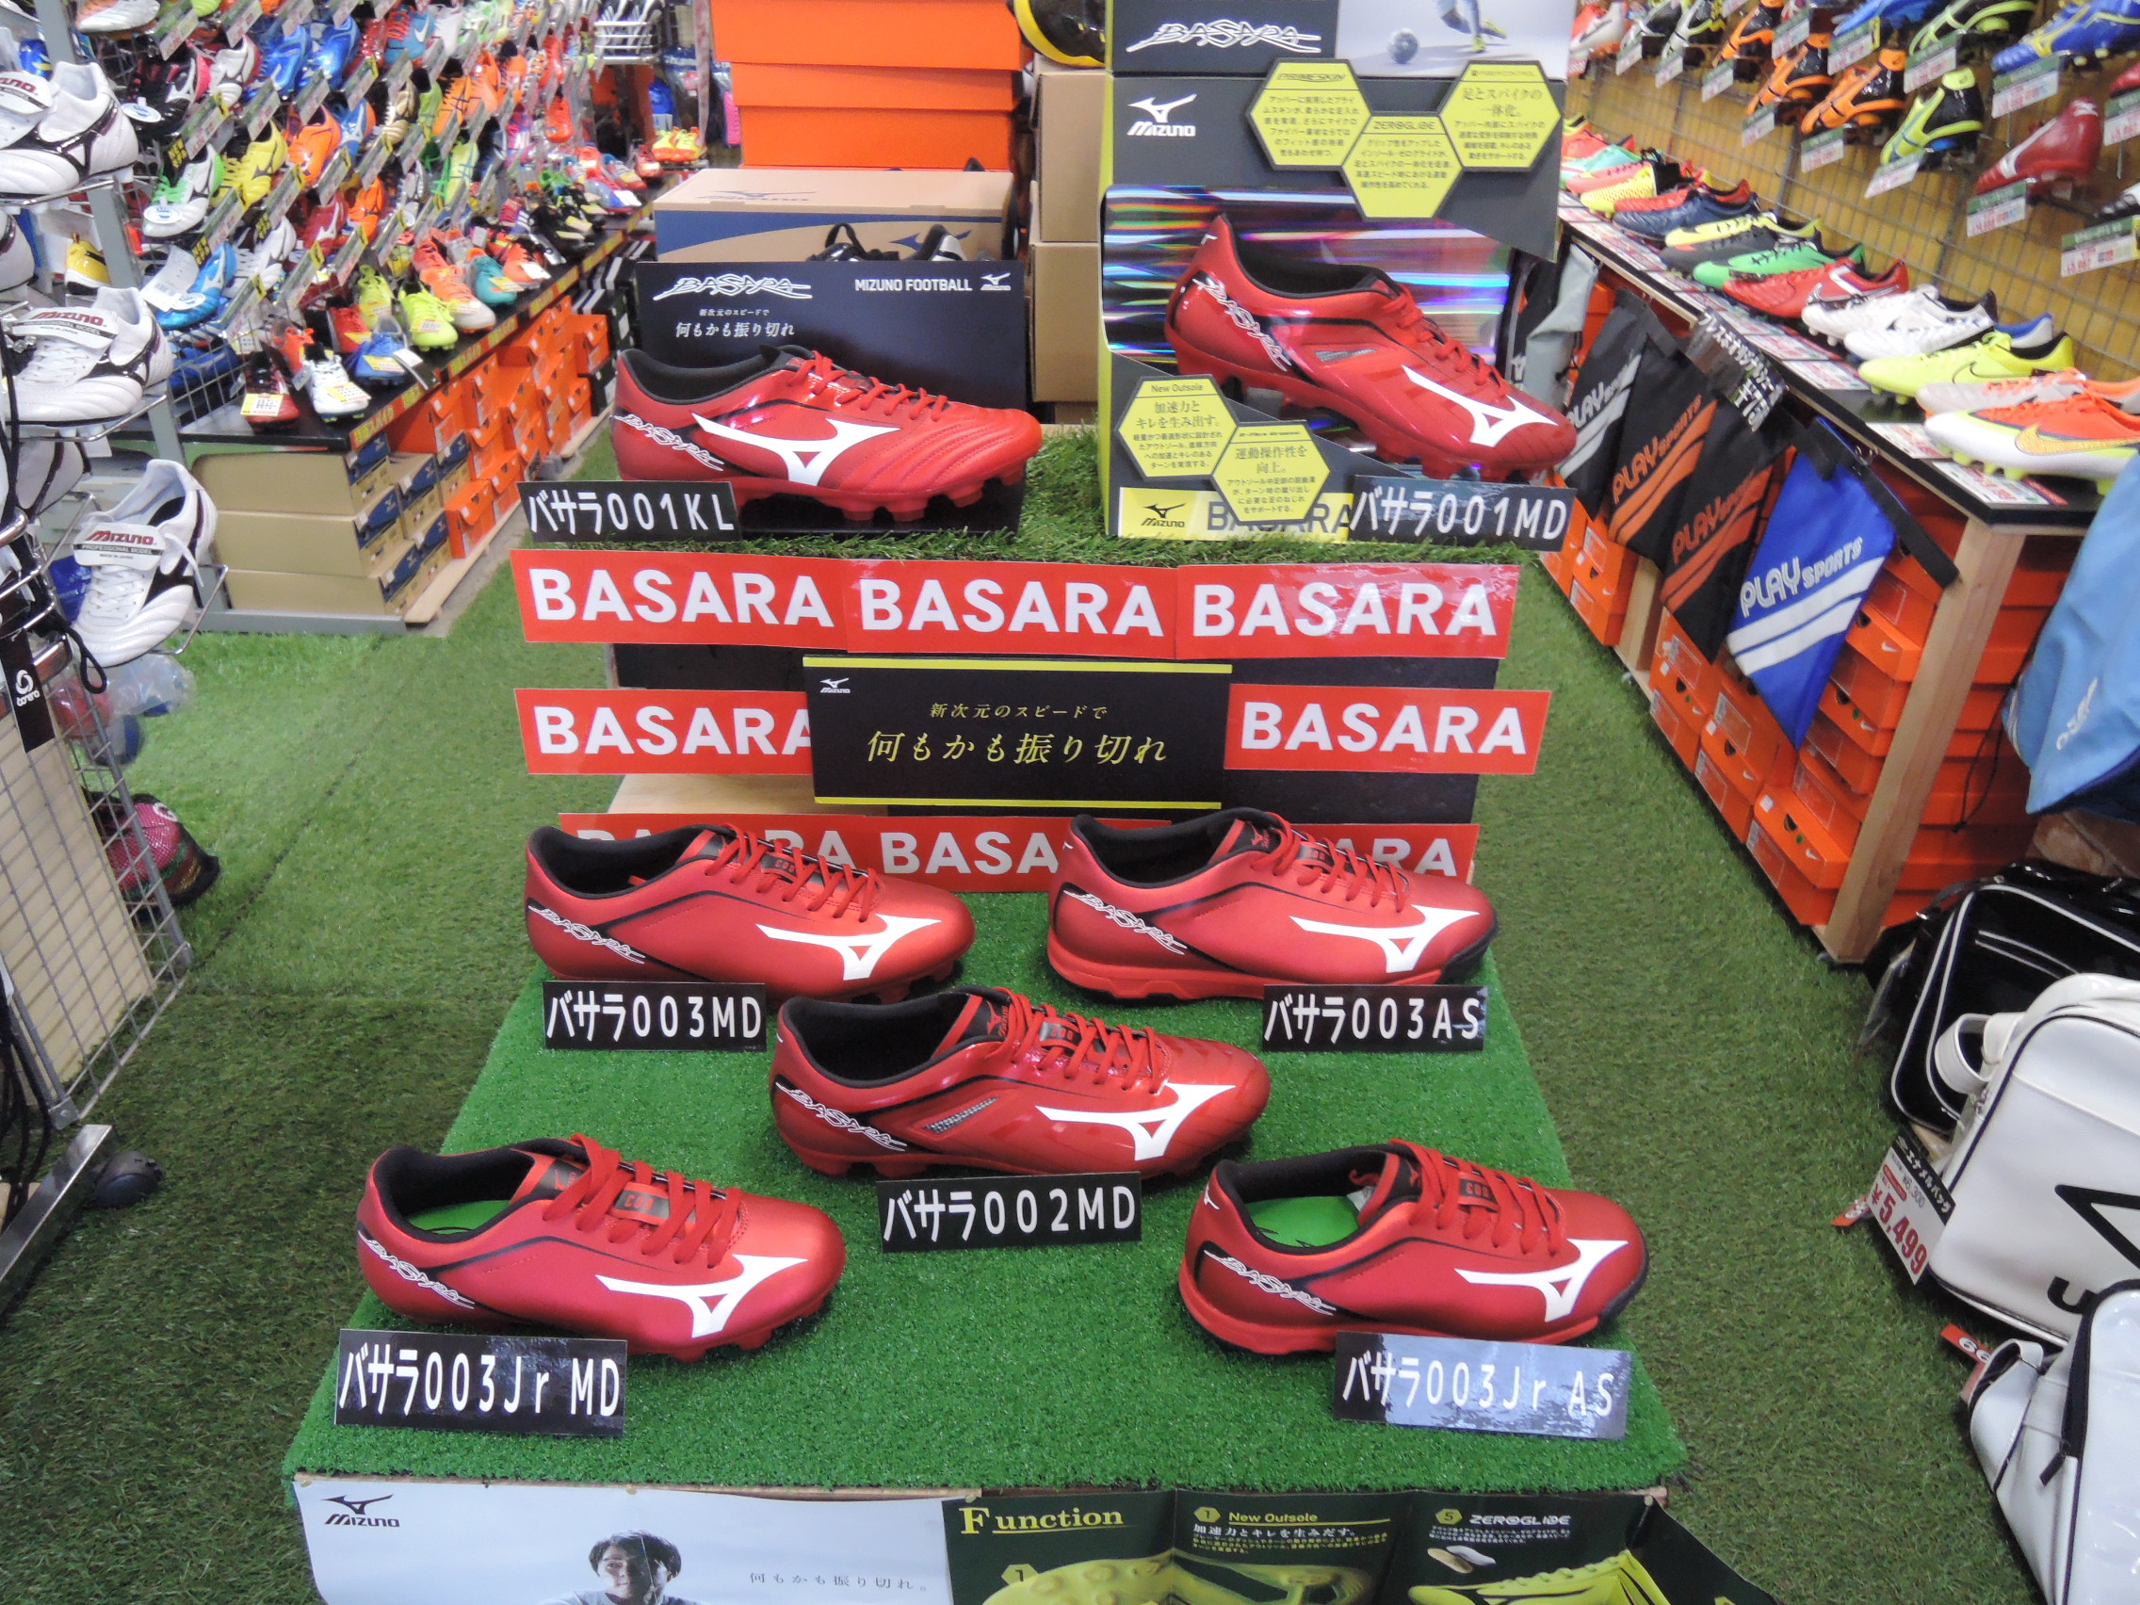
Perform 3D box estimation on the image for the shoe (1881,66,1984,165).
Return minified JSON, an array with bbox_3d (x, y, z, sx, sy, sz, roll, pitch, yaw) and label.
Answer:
[{"bbox_3d":[1.519,-1.208,2.632,0.100,0.105,0.280,1,6,0],"label":"shoe"}]

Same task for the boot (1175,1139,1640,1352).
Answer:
[{"bbox_3d":[0.168,0.200,0.706,0.232,0.100,0.087,-2,32,-3],"label":"boot"}]

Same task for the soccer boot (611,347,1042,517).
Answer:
[{"bbox_3d":[-0.156,-0.246,0.951,0.278,0.100,0.100,1,32,2],"label":"soccer boot"}]

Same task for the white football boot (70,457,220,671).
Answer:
[{"bbox_3d":[-1.044,-0.275,1.687,0.100,0.105,0.280,1,50,-1],"label":"white football boot"}]

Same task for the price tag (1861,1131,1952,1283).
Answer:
[{"bbox_3d":[0.781,0.374,1.380,0.004,0.088,0.128,15,21,4],"label":"price tag"}]

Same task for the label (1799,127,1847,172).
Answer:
[{"bbox_3d":[1.467,-1.269,2.888,0.004,0.056,0.120,-8,13,-15],"label":"label"}]

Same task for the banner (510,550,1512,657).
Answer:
[{"bbox_3d":[-0.032,-0.124,0.935,0.630,0.062,0.006,1,32,-1],"label":"banner"}]

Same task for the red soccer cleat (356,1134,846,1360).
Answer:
[{"bbox_3d":[-0.223,0.199,0.707,0.233,0.100,0.087,2,32,3],"label":"red soccer cleat"}]

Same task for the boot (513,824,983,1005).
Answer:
[{"bbox_3d":[-0.199,0.064,0.936,0.280,0.105,0.100,2,32,1],"label":"boot"}]

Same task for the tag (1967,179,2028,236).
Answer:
[{"bbox_3d":[1.344,-0.859,2.150,0.004,0.053,0.088,0,1,-24],"label":"tag"}]

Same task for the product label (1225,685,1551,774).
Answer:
[{"bbox_3d":[0.205,-0.046,0.972,0.209,0.059,0.004,1,29,-2],"label":"product label"}]

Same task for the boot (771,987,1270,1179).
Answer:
[{"bbox_3d":[-0.025,0.137,0.805,0.276,0.102,0.100,-1,32,-1],"label":"boot"}]

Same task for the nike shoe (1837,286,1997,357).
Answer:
[{"bbox_3d":[1.195,-0.692,2.112,0.270,0.102,0.098,-3,32,-4],"label":"nike shoe"}]

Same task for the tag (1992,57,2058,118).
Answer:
[{"bbox_3d":[1.362,-1.020,2.113,0.004,0.056,0.120,-8,13,-15],"label":"tag"}]

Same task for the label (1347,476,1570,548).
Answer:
[{"bbox_3d":[0.242,-0.179,0.920,0.132,0.043,0.004,3,32,5],"label":"label"}]

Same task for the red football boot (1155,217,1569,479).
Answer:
[{"bbox_3d":[0.199,-0.289,0.920,0.278,0.102,0.100,17,31,-6],"label":"red football boot"}]

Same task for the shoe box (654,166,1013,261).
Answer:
[{"bbox_3d":[-0.228,-0.567,1.523,0.330,0.120,0.207,1,32,0],"label":"shoe box"}]

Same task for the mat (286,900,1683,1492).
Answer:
[{"bbox_3d":[-0.035,0.189,0.854,0.618,0.016,0.457,1,32,-1],"label":"mat"}]

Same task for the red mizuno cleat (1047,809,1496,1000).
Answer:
[{"bbox_3d":[0.130,0.054,0.931,0.285,0.110,0.104,-1,32,-2],"label":"red mizuno cleat"}]

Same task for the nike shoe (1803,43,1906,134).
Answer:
[{"bbox_3d":[1.519,-1.365,2.860,0.100,0.105,0.280,1,9,0],"label":"nike shoe"}]

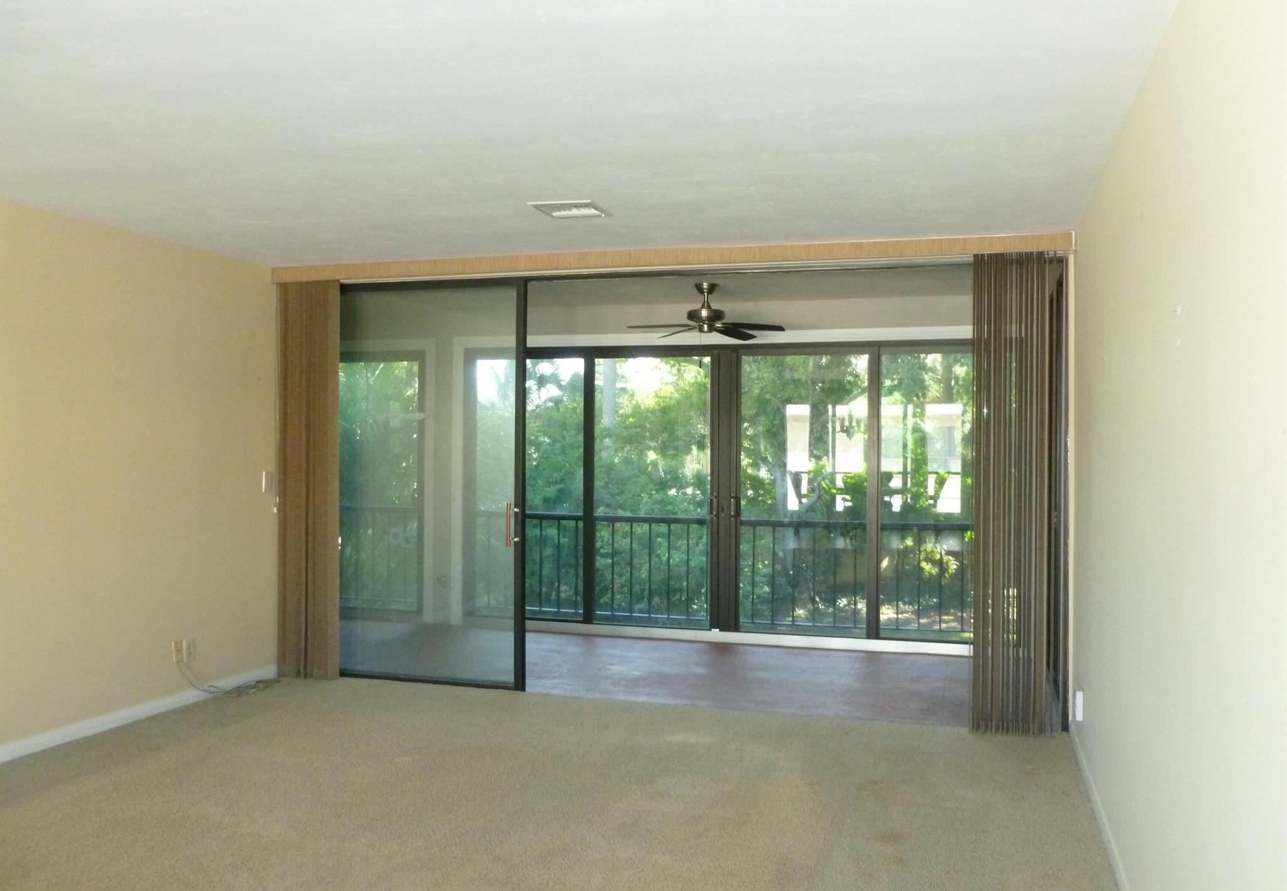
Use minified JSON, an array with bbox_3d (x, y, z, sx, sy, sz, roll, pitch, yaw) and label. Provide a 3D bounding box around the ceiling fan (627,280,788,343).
[{"bbox_3d":[0.414,-0.865,6.624,1.060,0.330,1.060,0,0,18],"label":"ceiling fan"}]

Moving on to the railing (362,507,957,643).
[{"bbox_3d":[-0.049,0.948,7.916,5.250,0.840,0.070,0,0,18],"label":"railing"}]

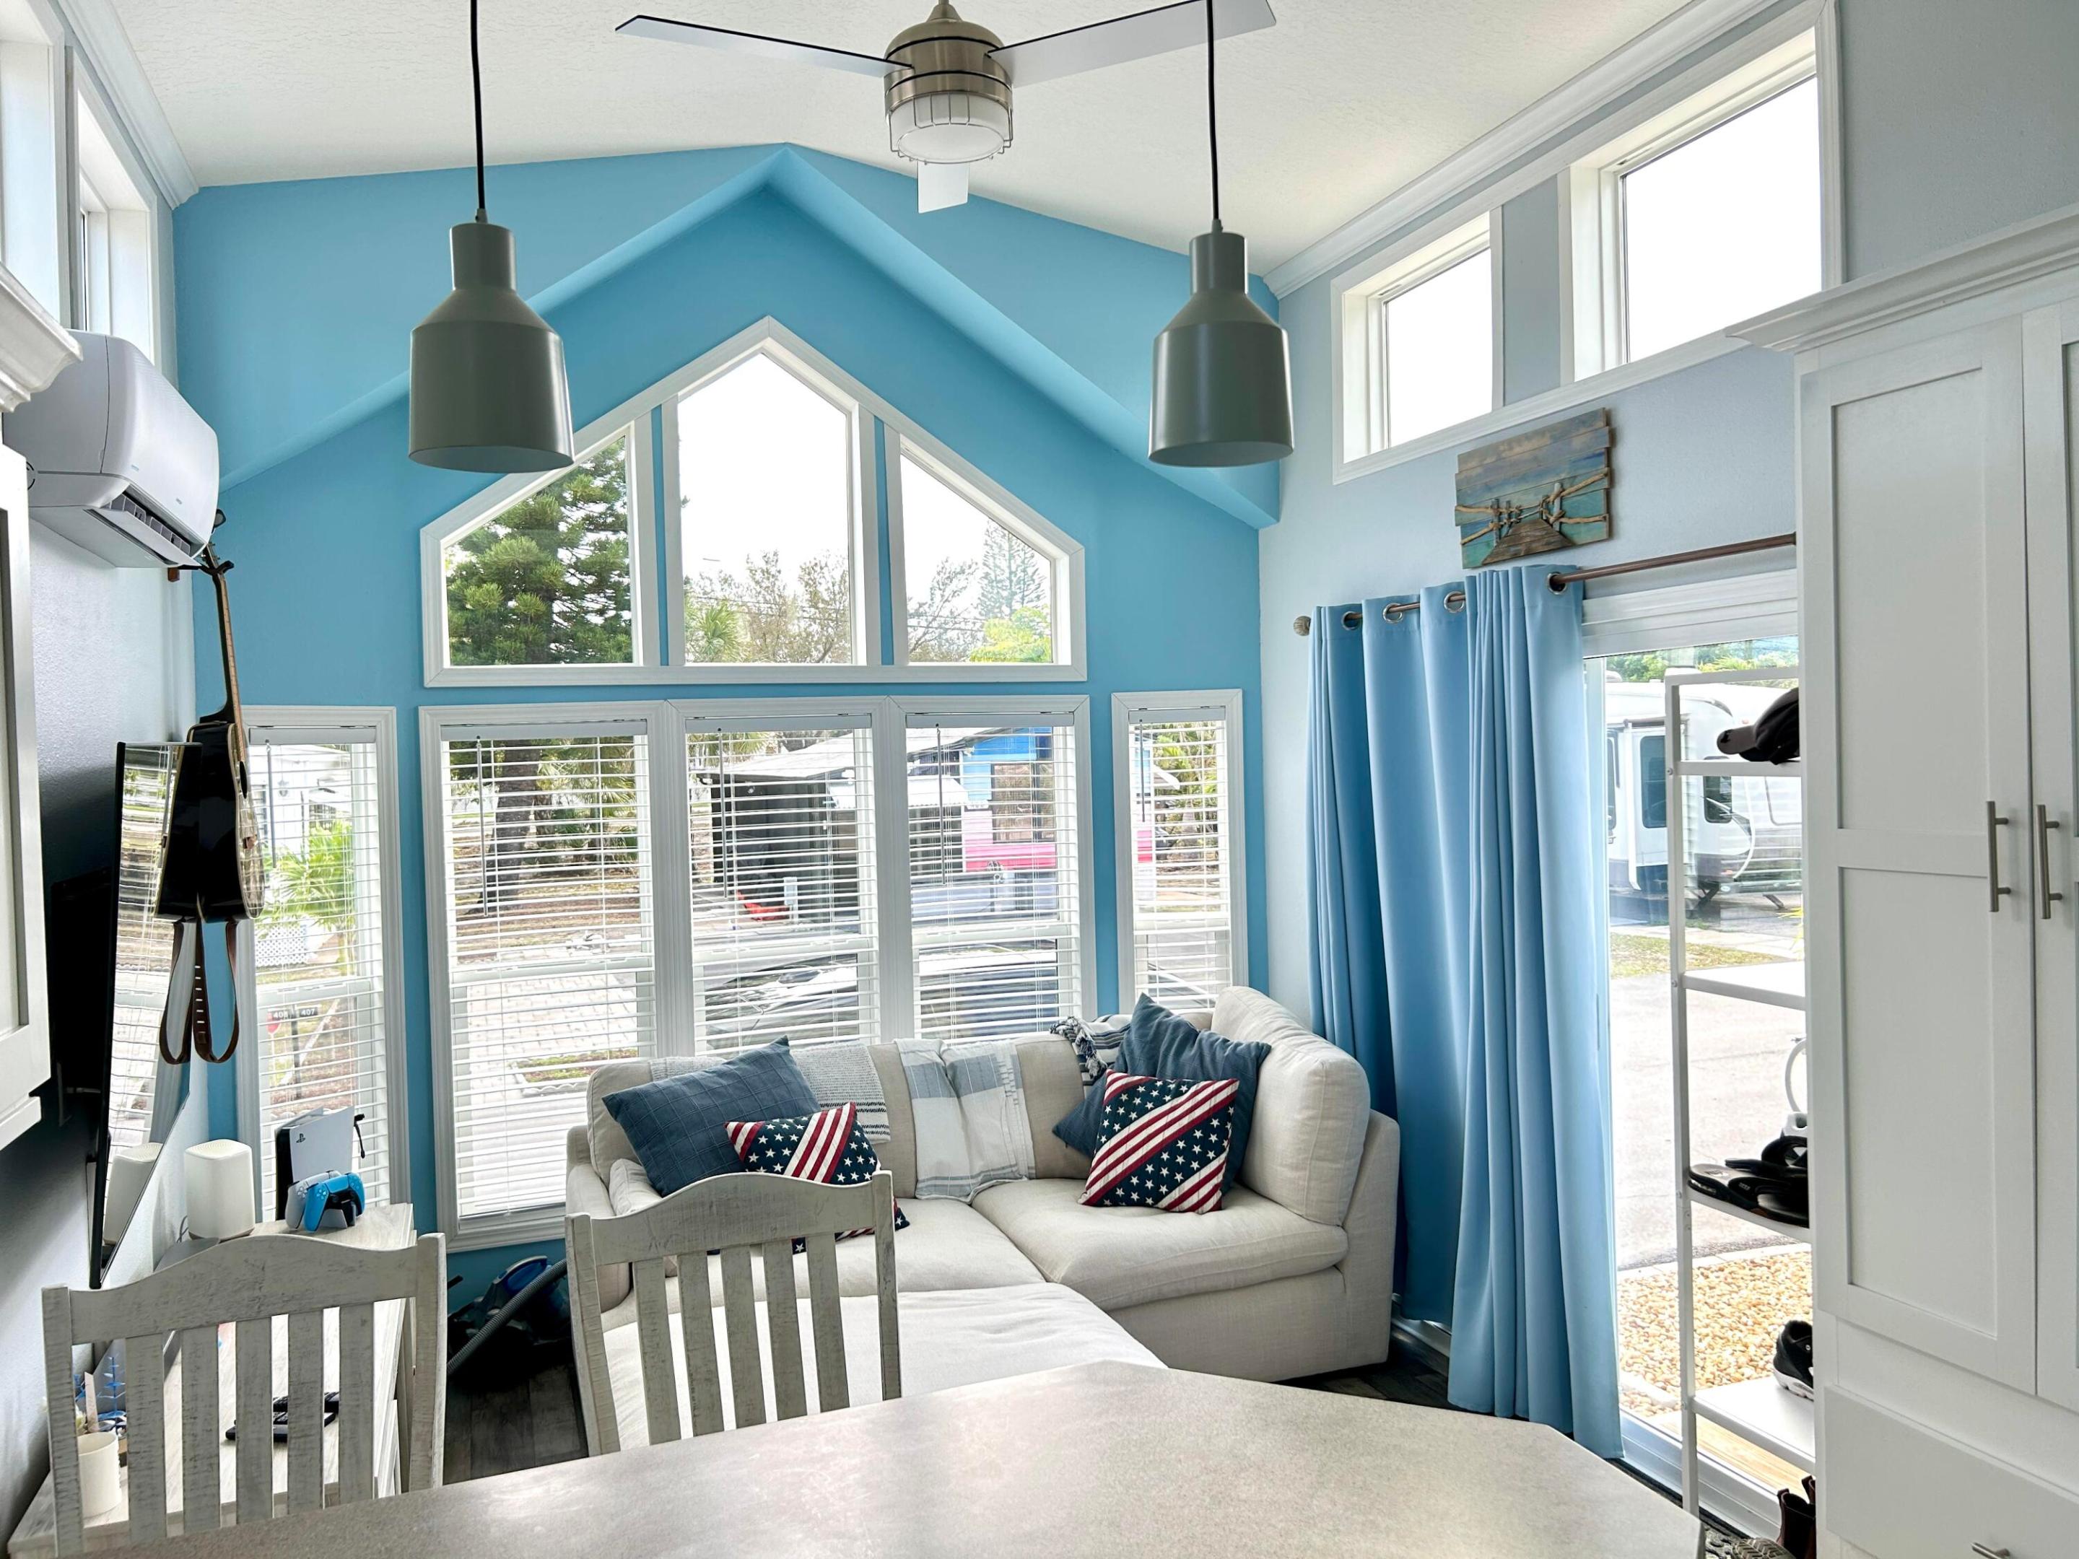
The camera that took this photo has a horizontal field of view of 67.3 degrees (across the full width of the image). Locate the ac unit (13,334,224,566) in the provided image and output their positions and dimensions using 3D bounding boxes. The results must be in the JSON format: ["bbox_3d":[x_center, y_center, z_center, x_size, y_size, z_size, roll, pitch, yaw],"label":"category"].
[{"bbox_3d":[-1.798,-0.626,3.090,0.207,0.322,0.799,-2,1,-20],"label":"ac unit"}]

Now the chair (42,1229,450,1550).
[{"bbox_3d":[-0.955,1.178,1.899,0.480,1.120,0.520,-2,1,-23],"label":"chair"}]

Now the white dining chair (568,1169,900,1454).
[{"bbox_3d":[-0.354,1.157,2.156,0.480,1.120,0.520,-2,1,-23],"label":"white dining chair"}]

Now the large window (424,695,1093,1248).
[{"bbox_3d":[-0.782,0.544,4.839,2.040,1.572,0.100,-2,1,-20],"label":"large window"}]

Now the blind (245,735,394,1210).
[{"bbox_3d":[-2.018,0.587,4.396,0.437,1.570,0.100,-2,1,-20],"label":"blind"}]

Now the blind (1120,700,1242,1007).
[{"bbox_3d":[0.481,0.496,5.291,0.480,1.581,0.100,-2,1,-20],"label":"blind"}]

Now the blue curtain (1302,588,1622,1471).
[{"bbox_3d":[1.071,0.526,4.239,0.179,2.120,1.307,-2,1,-20],"label":"blue curtain"}]

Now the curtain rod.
[{"bbox_3d":[1.159,-0.476,3.982,0.080,0.055,2.040,-2,1,-20],"label":"curtain rod"}]

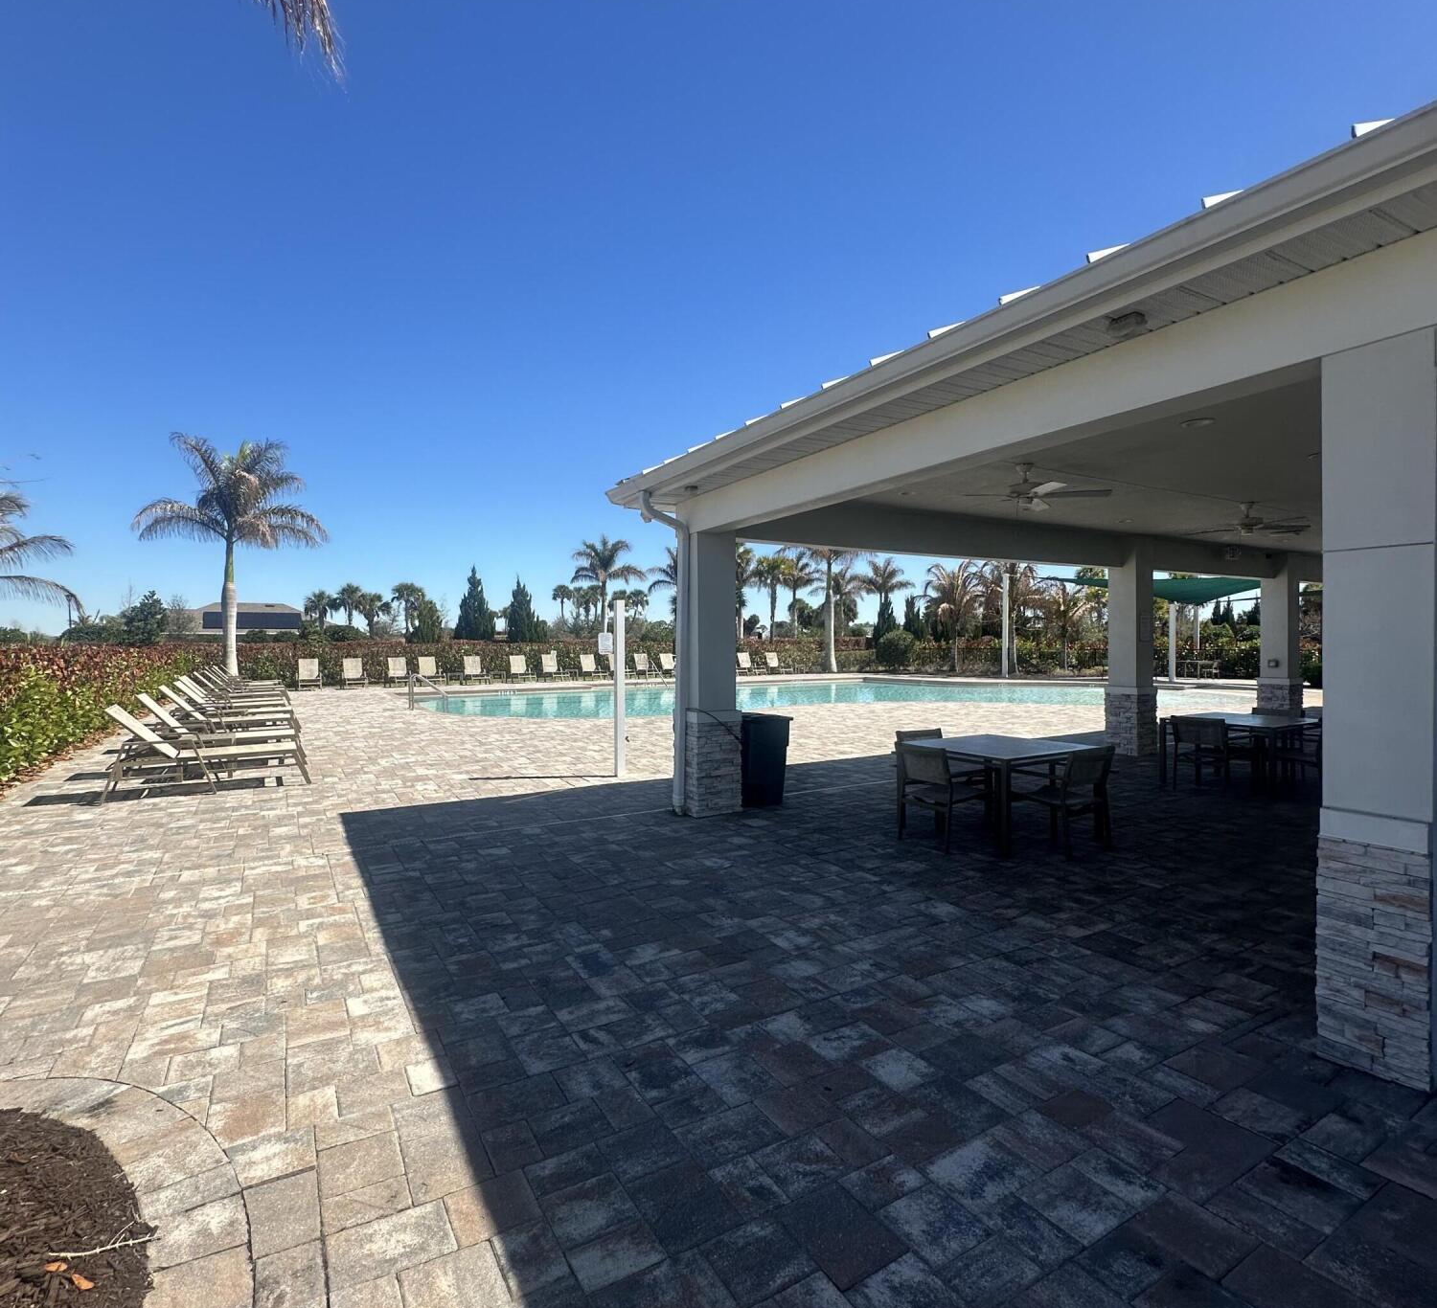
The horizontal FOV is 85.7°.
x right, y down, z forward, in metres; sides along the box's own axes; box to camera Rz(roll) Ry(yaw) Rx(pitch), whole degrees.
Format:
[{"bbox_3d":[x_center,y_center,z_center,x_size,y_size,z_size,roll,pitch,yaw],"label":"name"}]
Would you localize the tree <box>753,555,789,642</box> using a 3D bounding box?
[{"bbox_3d":[3.833,-2.920,54.028,3.000,8.033,3.000,0,0,0],"label":"tree"}]

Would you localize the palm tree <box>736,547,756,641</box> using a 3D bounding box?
[{"bbox_3d":[1.652,-3.689,57.000,2.900,9.250,2.900,0,1,0],"label":"palm tree"}]

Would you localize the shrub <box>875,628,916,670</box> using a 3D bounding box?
[{"bbox_3d":[10.151,-0.270,44.508,2.300,2.383,2.300,0,0,0],"label":"shrub"}]

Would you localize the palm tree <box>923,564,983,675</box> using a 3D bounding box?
[{"bbox_3d":[12.400,-1.987,40.500,3.450,5.960,3.450,0,1,0],"label":"palm tree"}]

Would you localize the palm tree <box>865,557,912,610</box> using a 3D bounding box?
[{"bbox_3d":[15.323,-3.972,71.034,5.000,9.748,5.000,0,0,0],"label":"palm tree"}]

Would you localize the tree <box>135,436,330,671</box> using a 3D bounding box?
[{"bbox_3d":[-18.830,-3.456,30.035,6.600,9.836,6.600,0,0,0],"label":"tree"}]

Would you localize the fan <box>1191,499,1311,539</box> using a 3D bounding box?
[{"bbox_3d":[5.960,-1.520,8.740,1.420,0.380,1.420,-1,1,-30],"label":"fan"}]

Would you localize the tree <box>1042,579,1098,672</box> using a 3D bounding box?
[{"bbox_3d":[19.287,-1.627,43.019,3.400,5.301,3.400,0,0,0],"label":"tree"}]

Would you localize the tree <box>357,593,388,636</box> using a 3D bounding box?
[{"bbox_3d":[-31.234,-2.294,70.000,3.100,6.500,3.100,0,1,0],"label":"tree"}]

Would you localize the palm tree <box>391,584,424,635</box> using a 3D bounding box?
[{"bbox_3d":[-28.057,-2.742,70.000,3.200,7.360,3.200,0,1,0],"label":"palm tree"}]

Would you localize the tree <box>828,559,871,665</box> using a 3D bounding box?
[{"bbox_3d":[6.822,-2.655,46.026,5.200,7.575,5.200,0,0,0],"label":"tree"}]

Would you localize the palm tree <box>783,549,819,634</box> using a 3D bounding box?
[{"bbox_3d":[6.407,-3.704,62.000,3.700,9.120,3.700,0,1,0],"label":"palm tree"}]

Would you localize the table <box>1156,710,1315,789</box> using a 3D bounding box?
[{"bbox_3d":[5.730,1.110,8.500,1.170,0.740,1.170,-1,1,-30],"label":"table"}]

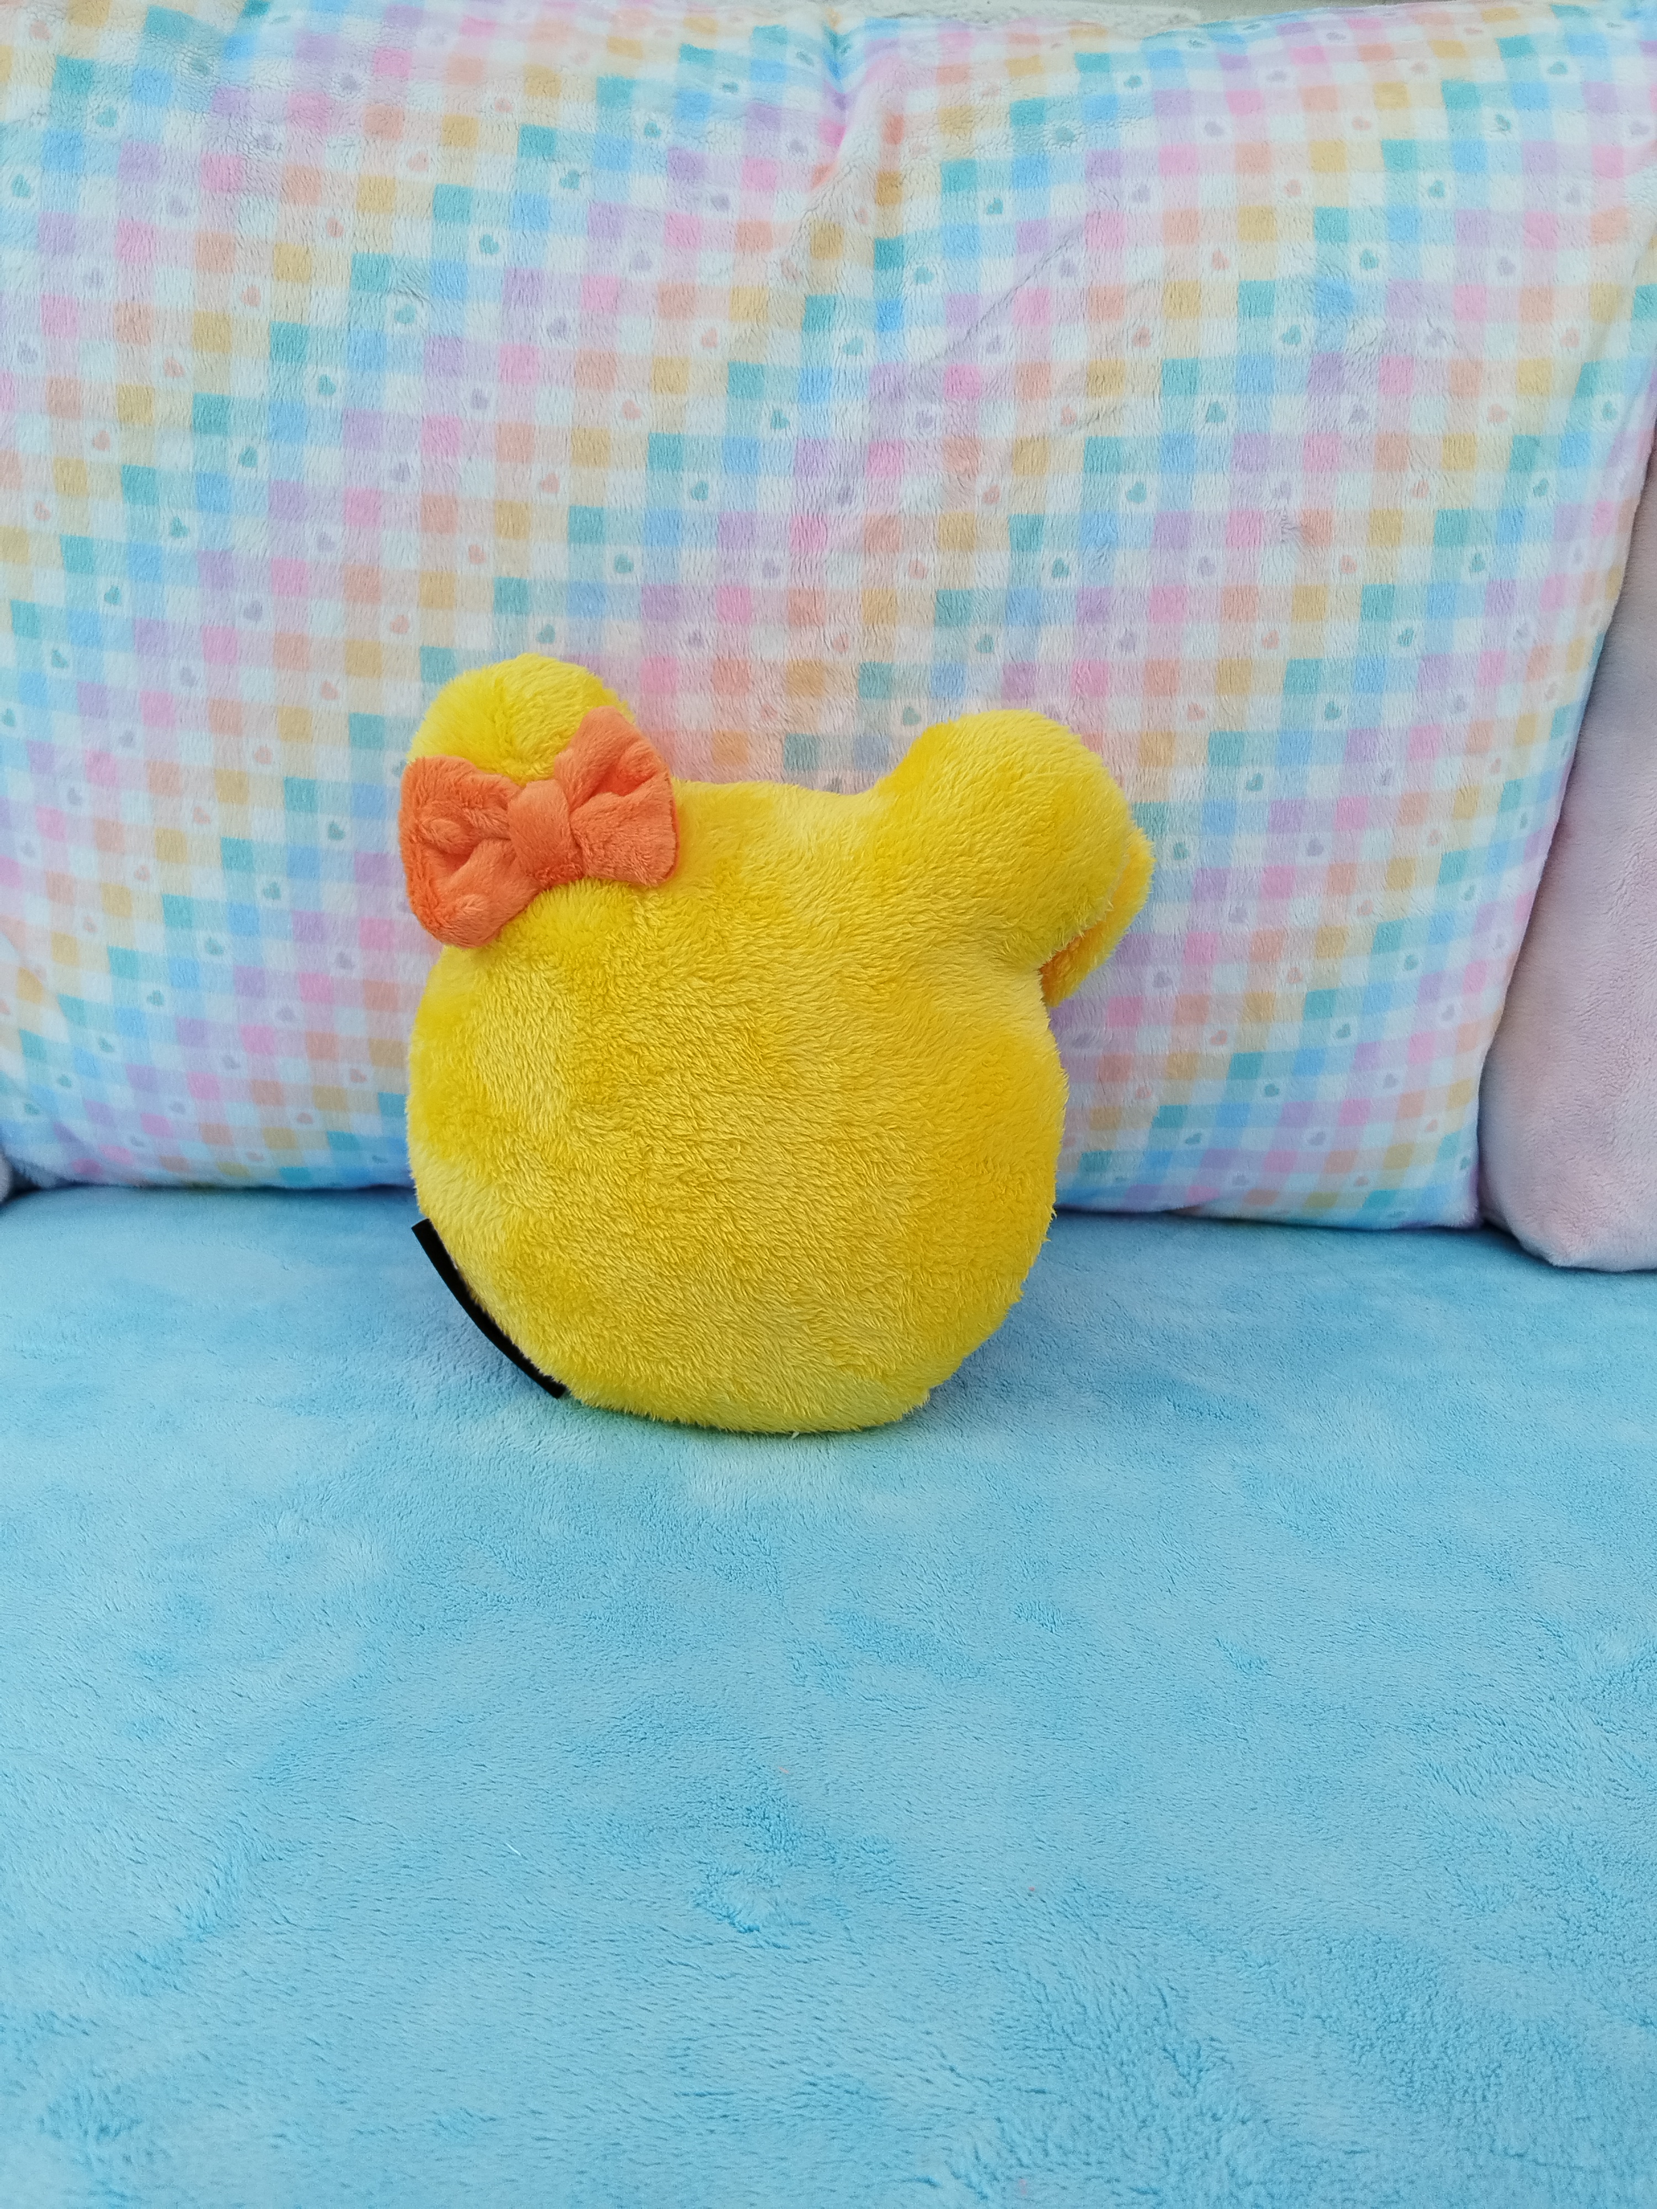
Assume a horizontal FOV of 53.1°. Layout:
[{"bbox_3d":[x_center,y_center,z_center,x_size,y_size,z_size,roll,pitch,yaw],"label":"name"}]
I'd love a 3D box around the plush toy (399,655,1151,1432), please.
[{"bbox_3d":[-0.017,-0.020,0.490,0.216,0.233,0.130,8,29,14],"label":"plush toy"}]

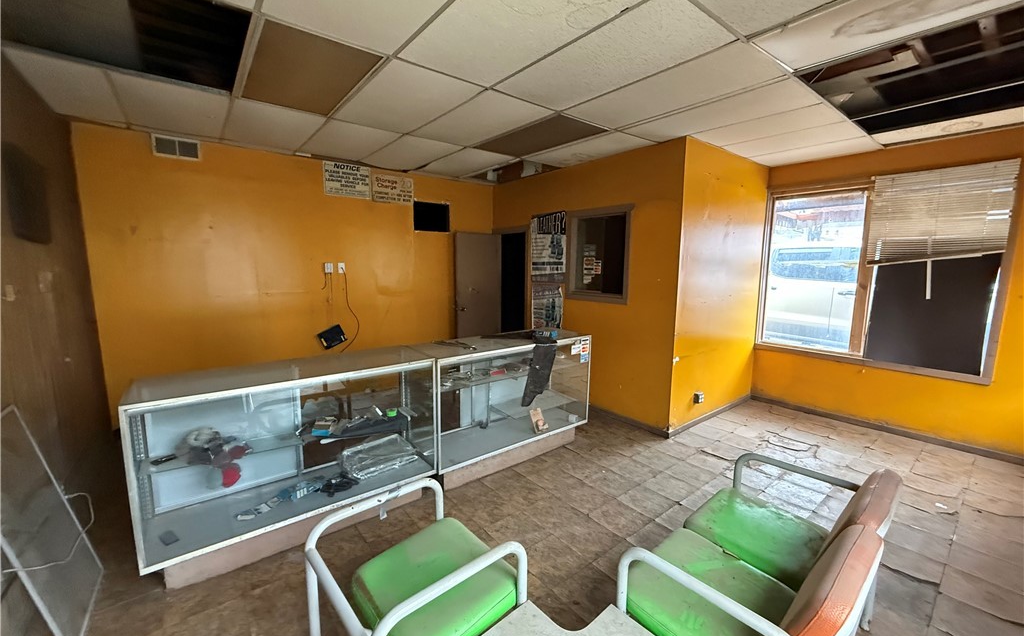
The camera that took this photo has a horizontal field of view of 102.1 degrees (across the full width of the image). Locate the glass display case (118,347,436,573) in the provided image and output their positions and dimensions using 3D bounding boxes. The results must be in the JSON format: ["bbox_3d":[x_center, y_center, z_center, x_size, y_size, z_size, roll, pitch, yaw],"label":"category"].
[{"bbox_3d":[-1.239,0.755,2.465,1.495,0.930,0.510,-5,10,-38],"label":"glass display case"}]

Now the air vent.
[{"bbox_3d":[-2.878,-1.464,3.558,0.330,0.178,0.025,-5,10,-38],"label":"air vent"}]

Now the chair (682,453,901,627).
[{"bbox_3d":[1.187,0.981,1.807,0.590,0.770,0.680,-5,10,-38],"label":"chair"}]

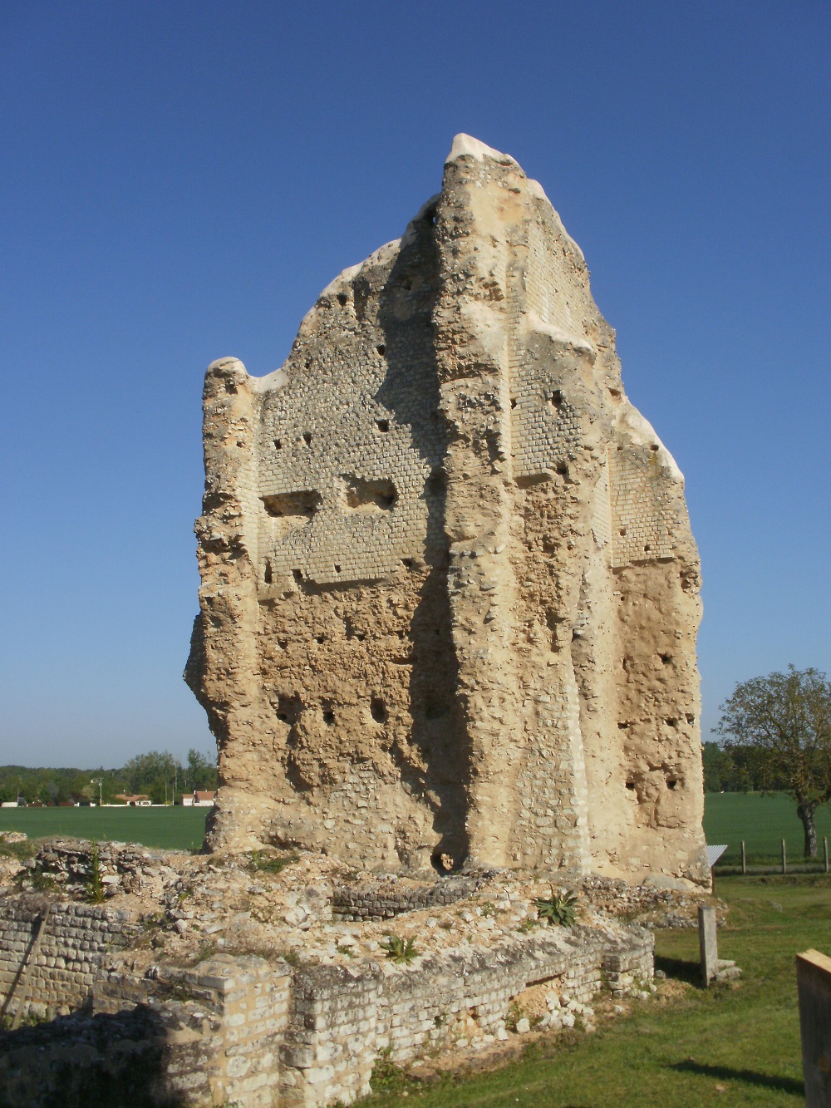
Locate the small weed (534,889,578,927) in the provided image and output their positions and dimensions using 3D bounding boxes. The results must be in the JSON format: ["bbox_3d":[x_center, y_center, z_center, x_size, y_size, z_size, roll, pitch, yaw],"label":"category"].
[{"bbox_3d":[1.972,4.947,16.100,0.600,0.460,0.560,-1,-12,0],"label":"small weed"}]

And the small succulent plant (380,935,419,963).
[{"bbox_3d":[-0.179,4.420,12.900,0.420,0.280,0.400,-1,-12,0],"label":"small succulent plant"}]

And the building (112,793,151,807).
[{"bbox_3d":[-103.343,89.869,420.000,13.600,4.700,9.000,1,-12,-7],"label":"building"}]

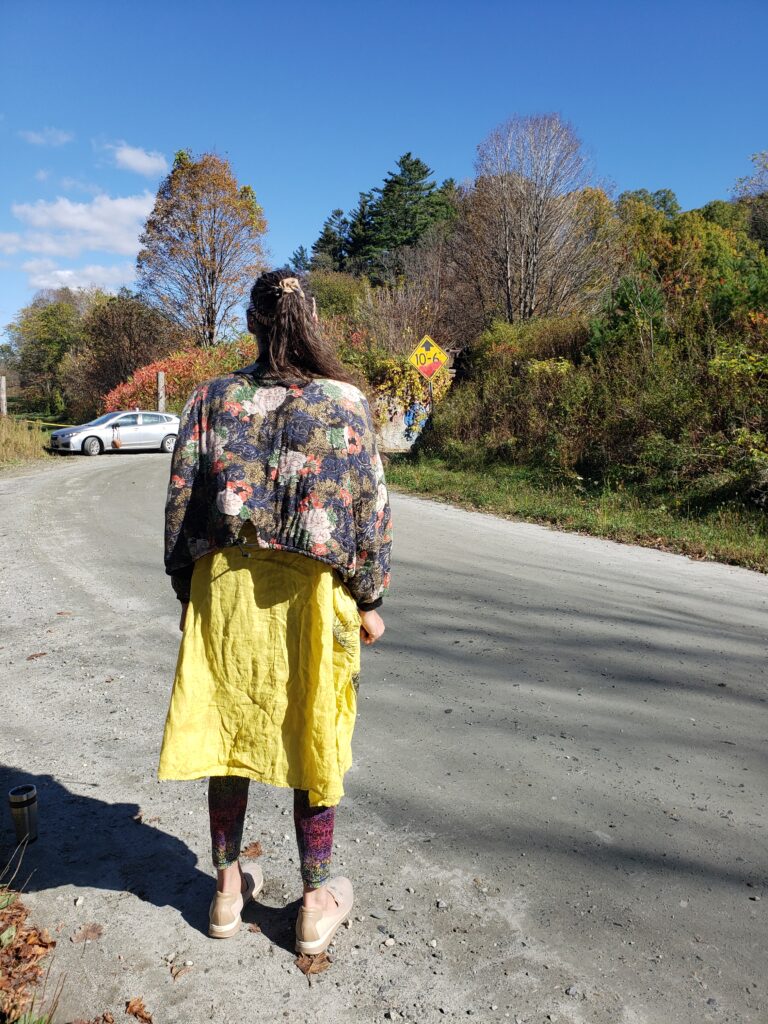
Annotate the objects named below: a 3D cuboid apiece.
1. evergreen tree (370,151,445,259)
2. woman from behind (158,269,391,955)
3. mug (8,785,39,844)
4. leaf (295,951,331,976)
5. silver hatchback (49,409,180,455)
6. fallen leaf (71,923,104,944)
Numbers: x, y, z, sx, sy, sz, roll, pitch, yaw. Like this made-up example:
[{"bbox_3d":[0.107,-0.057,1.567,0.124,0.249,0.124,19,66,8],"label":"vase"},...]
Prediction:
[{"bbox_3d":[1.599,-16.519,53.333,7.000,16.000,7.000,0,7,0],"label":"evergreen tree"},{"bbox_3d":[-0.274,0.254,1.952,0.540,1.670,0.380,0,7,2],"label":"woman from behind"},{"bbox_3d":[-1.130,0.952,2.428,0.084,0.165,0.084,0,7,0],"label":"mug"},{"bbox_3d":[-0.174,1.095,1.879,0.092,0.022,0.075,0,7,0],"label":"leaf"},{"bbox_3d":[-8.900,-2.710,26.200,4.450,1.480,1.775,-6,10,-40],"label":"silver hatchback"},{"bbox_3d":[-0.769,1.085,1.994,0.085,0.012,0.075,0,7,0],"label":"fallen leaf"}]

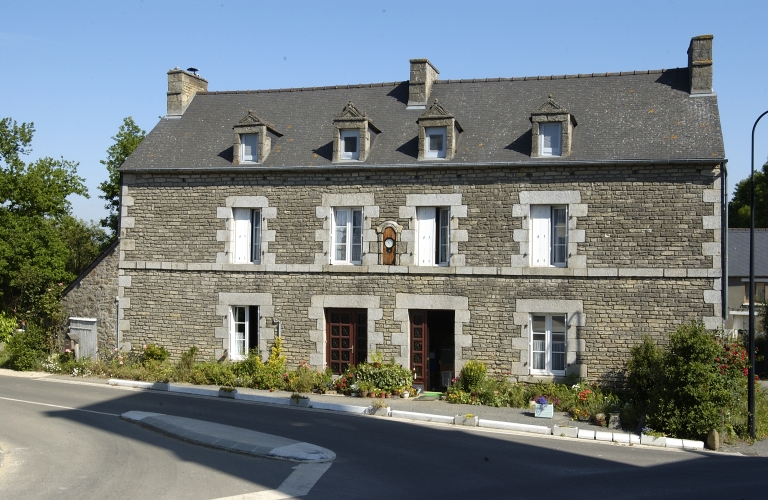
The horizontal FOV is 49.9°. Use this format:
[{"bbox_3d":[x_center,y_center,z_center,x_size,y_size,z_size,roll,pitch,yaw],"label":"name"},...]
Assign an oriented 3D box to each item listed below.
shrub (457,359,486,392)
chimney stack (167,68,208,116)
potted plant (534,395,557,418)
[{"bbox_3d":[2.563,3.720,24.197,0.791,1.084,0.800,0,0,13],"label":"shrub"},{"bbox_3d":[-6.427,-5.021,27.397,0.530,1.480,1.900,0,0,15],"label":"chimney stack"},{"bbox_3d":[3.750,3.622,19.180,0.480,0.500,0.450,0,0,15],"label":"potted plant"}]

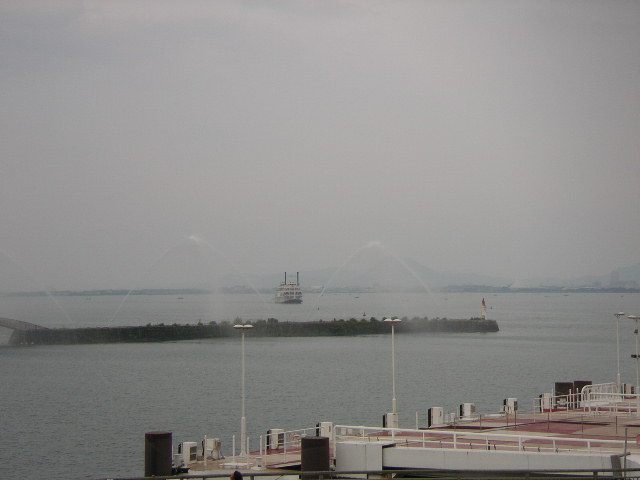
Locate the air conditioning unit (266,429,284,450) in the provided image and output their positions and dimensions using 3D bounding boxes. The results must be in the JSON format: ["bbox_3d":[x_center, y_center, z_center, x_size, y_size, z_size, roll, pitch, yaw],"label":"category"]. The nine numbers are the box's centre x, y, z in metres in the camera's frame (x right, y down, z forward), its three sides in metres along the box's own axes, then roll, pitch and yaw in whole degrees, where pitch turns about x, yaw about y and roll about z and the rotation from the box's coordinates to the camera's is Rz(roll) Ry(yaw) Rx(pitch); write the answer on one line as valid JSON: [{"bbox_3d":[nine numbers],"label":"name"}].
[{"bbox_3d":[-1.794,8.091,71.381,0.560,0.860,0.470,-1,-2,30],"label":"air conditioning unit"}]

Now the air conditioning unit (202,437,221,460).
[{"bbox_3d":[-4.129,7.977,67.130,0.560,0.860,0.470,-1,-2,30],"label":"air conditioning unit"}]

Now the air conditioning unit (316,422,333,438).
[{"bbox_3d":[0.202,8.178,74.676,0.560,0.860,0.470,-1,-2,30],"label":"air conditioning unit"}]

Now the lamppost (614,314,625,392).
[{"bbox_3d":[17.394,6.785,102.224,0.370,5.100,0.830,-1,-2,30],"label":"lamppost"}]

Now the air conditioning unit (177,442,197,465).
[{"bbox_3d":[-4.926,7.934,65.534,0.560,0.860,0.470,-1,-2,30],"label":"air conditioning unit"}]

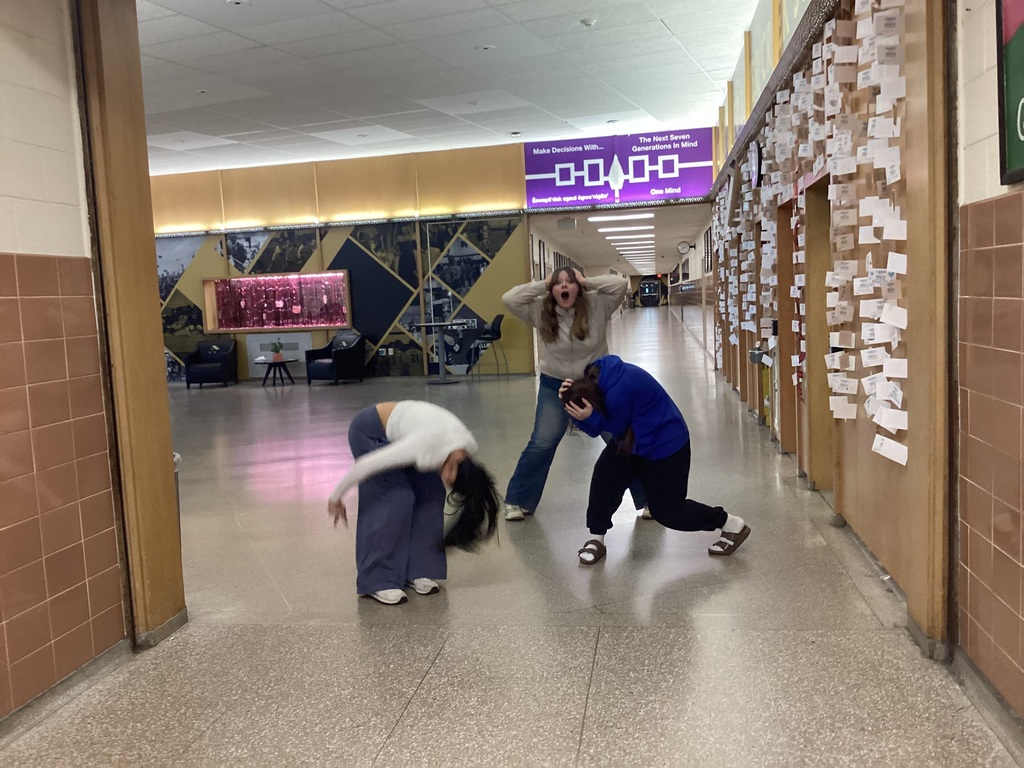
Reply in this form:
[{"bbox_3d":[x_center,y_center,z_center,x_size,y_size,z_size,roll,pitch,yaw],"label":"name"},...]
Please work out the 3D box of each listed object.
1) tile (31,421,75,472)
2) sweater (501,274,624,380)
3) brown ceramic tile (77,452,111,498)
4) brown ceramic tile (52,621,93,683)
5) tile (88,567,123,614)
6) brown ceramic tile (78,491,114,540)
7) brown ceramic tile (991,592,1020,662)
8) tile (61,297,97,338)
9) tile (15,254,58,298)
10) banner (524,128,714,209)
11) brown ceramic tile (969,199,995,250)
[{"bbox_3d":[-1.682,0.227,3.361,0.012,0.149,0.223,-2,5,9],"label":"tile"},{"bbox_3d":[0.330,-0.355,5.756,0.750,0.640,0.340,-2,5,6],"label":"sweater"},{"bbox_3d":[-1.676,0.365,3.662,0.015,0.153,0.210,-2,6,9],"label":"brown ceramic tile"},{"bbox_3d":[-1.681,1.011,3.503,0.015,0.143,0.226,-2,6,9],"label":"brown ceramic tile"},{"bbox_3d":[-1.654,0.836,3.707,0.015,0.153,0.210,-2,6,9],"label":"tile"},{"bbox_3d":[-1.607,0.506,3.550,0.012,0.147,0.197,-2,6,10],"label":"brown ceramic tile"},{"bbox_3d":[1.519,0.748,2.801,0.012,0.149,0.223,-2,5,9],"label":"brown ceramic tile"},{"bbox_3d":[-1.643,-0.252,3.477,0.012,0.147,0.197,-2,6,10],"label":"tile"},{"bbox_3d":[-1.712,-0.389,3.302,0.012,0.149,0.223,-2,5,9],"label":"tile"},{"bbox_3d":[1.788,-3.616,15.514,3.155,1.138,0.030,-1,6,13],"label":"banner"},{"bbox_3d":[1.513,-0.510,2.947,0.012,0.144,0.226,-2,5,9],"label":"brown ceramic tile"}]

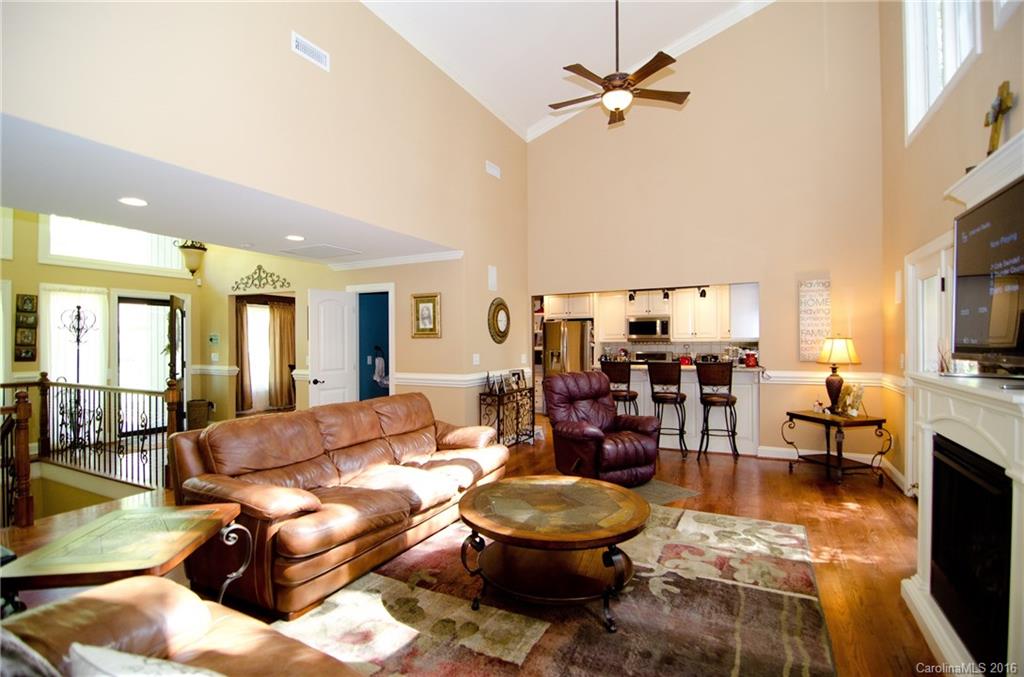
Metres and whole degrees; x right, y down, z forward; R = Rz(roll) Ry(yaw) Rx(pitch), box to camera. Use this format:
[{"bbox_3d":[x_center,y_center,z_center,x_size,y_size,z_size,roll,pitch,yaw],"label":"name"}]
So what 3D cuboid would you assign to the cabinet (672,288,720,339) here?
[{"bbox_3d":[3.286,-0.457,8.075,0.775,0.980,0.340,0,0,28],"label":"cabinet"}]

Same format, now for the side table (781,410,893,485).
[{"bbox_3d":[3.298,1.086,4.620,0.680,0.640,0.680,0,0,-16],"label":"side table"}]

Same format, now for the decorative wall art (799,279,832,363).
[{"bbox_3d":[3.433,-0.202,5.135,0.305,0.930,0.035,0,0,28],"label":"decorative wall art"}]

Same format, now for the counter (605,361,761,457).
[{"bbox_3d":[2.181,0.902,6.098,1.999,1.070,0.680,0,-1,25],"label":"counter"}]

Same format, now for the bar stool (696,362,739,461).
[{"bbox_3d":[2.470,0.860,5.428,0.430,1.150,0.500,0,-1,35],"label":"bar stool"}]

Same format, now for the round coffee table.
[{"bbox_3d":[0.234,1.164,2.565,1.050,0.480,1.050,0,-1,0],"label":"round coffee table"}]

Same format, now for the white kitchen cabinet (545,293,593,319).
[{"bbox_3d":[1.221,-0.661,8.915,0.960,0.530,0.560,0,0,28],"label":"white kitchen cabinet"}]

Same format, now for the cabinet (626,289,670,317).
[{"bbox_3d":[2.567,-0.638,8.399,0.790,0.500,0.330,0,-1,28],"label":"cabinet"}]

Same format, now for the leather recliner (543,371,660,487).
[{"bbox_3d":[0.906,0.896,4.620,0.860,1.050,0.900,0,0,-25],"label":"leather recliner"}]

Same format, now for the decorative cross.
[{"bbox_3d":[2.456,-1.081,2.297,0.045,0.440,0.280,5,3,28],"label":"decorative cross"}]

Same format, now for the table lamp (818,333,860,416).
[{"bbox_3d":[3.514,0.389,4.900,0.400,0.840,0.400,0,-1,28],"label":"table lamp"}]

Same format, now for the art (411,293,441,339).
[{"bbox_3d":[-1.081,-0.278,5.573,0.460,0.555,0.040,0,-1,28],"label":"art"}]

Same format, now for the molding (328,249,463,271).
[{"bbox_3d":[-1.562,-0.970,5.790,2.210,0.100,0.100,0,-1,28],"label":"molding"}]

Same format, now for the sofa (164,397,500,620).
[{"bbox_3d":[-0.998,0.949,3.336,1.040,0.920,2.290,0,-1,28],"label":"sofa"}]

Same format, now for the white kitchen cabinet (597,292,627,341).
[{"bbox_3d":[2.007,-0.450,8.768,0.510,0.970,0.340,0,0,28],"label":"white kitchen cabinet"}]

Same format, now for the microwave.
[{"bbox_3d":[2.558,-0.171,8.359,0.760,0.425,0.400,0,-1,28],"label":"microwave"}]

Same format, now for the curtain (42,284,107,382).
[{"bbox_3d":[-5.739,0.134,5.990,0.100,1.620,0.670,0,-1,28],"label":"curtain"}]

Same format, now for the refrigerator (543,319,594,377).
[{"bbox_3d":[1.188,0.533,8.831,0.910,1.780,0.800,0,0,28],"label":"refrigerator"}]

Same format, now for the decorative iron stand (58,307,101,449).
[{"bbox_3d":[-5.600,0.506,5.870,0.480,1.880,0.500,0,0,28],"label":"decorative iron stand"}]

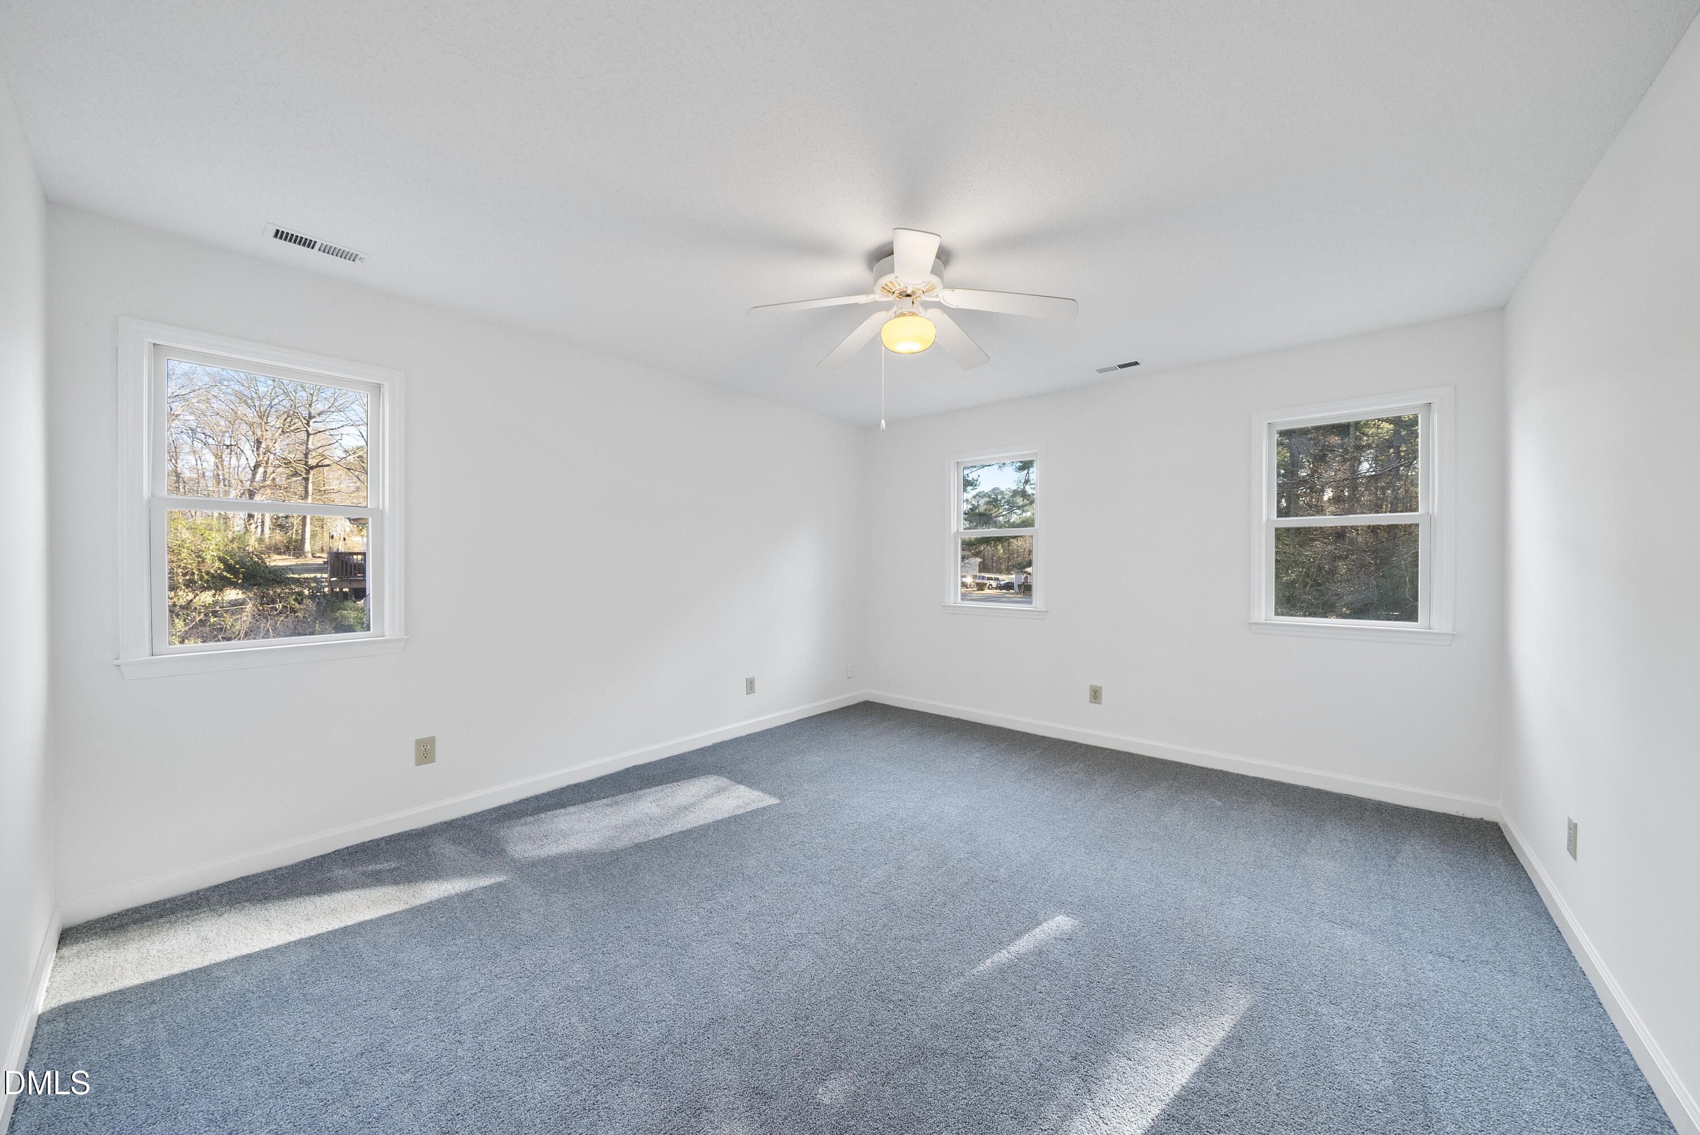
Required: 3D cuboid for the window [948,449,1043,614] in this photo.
[{"bbox_3d":[1.092,-0.268,4.277,0.730,1.160,0.080,1,1,40],"label":"window"}]

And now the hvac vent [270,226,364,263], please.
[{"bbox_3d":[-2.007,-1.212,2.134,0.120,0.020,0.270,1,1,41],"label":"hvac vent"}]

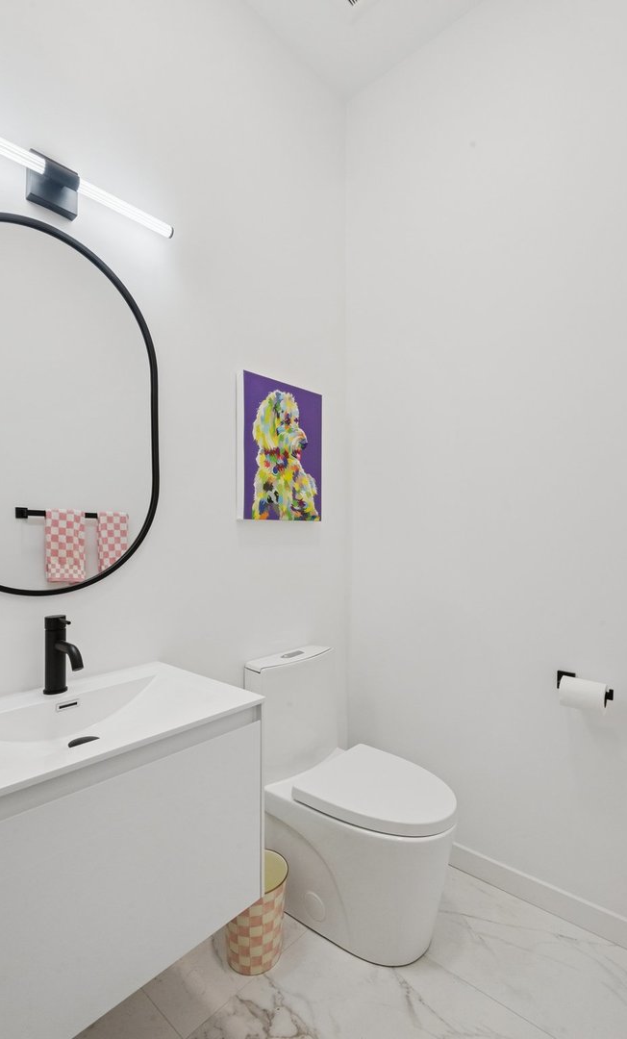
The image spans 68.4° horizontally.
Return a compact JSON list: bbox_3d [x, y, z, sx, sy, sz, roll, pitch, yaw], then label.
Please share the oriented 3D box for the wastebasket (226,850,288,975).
[{"bbox_3d":[-0.166,1.108,1.307,0.187,0.217,0.187,0,-3,0],"label":"wastebasket"}]

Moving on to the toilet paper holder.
[{"bbox_3d":[0.792,0.493,1.355,0.159,0.054,0.064,-3,-4,42],"label":"toilet paper holder"}]

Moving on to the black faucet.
[{"bbox_3d":[-0.546,0.305,1.017,0.162,0.170,0.051,-3,-4,42],"label":"black faucet"}]

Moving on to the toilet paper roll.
[{"bbox_3d":[0.782,0.507,1.333,0.109,0.091,0.091,-3,-4,42],"label":"toilet paper roll"}]

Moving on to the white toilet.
[{"bbox_3d":[0.135,0.842,1.431,0.637,0.756,0.384,-3,-4,42],"label":"white toilet"}]

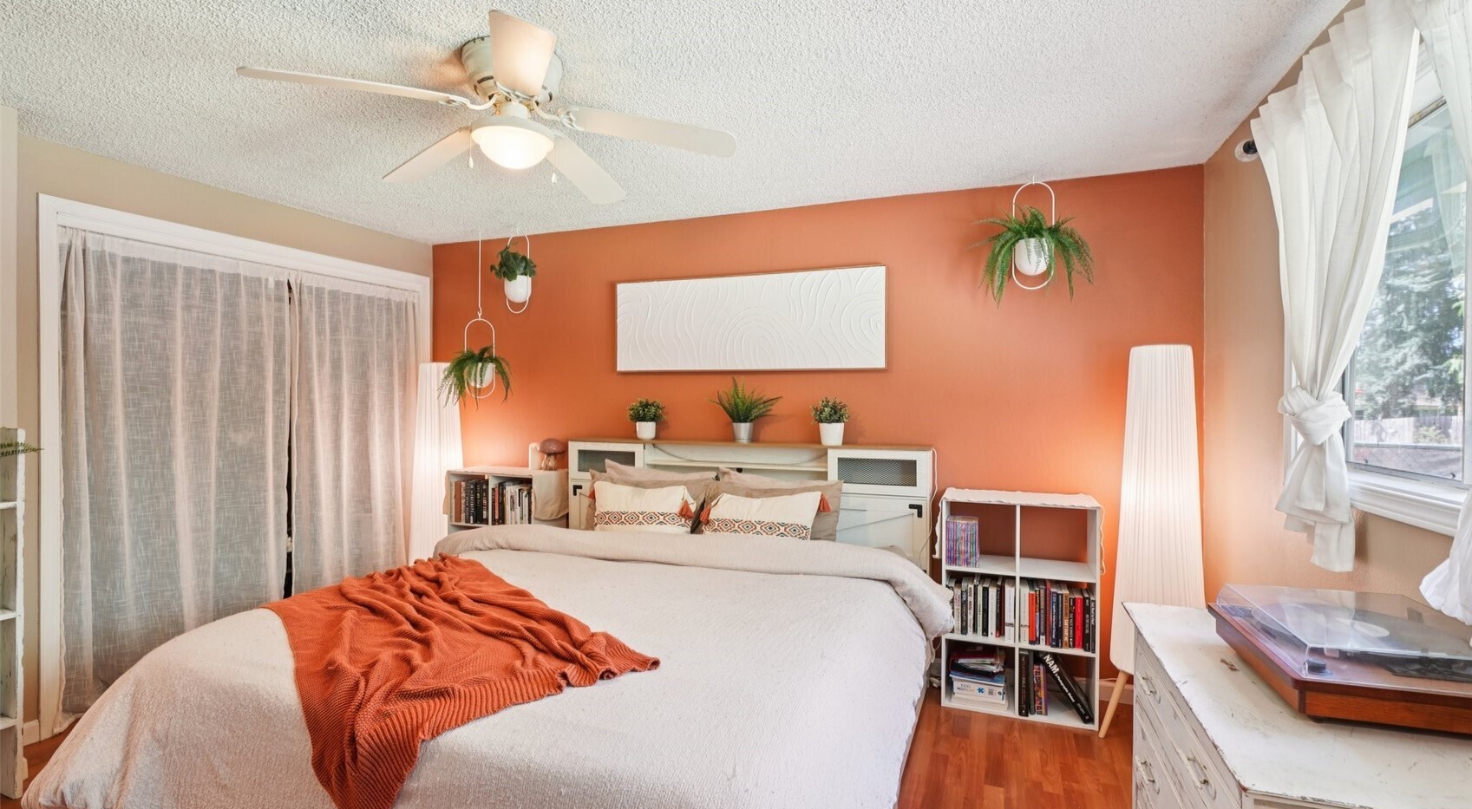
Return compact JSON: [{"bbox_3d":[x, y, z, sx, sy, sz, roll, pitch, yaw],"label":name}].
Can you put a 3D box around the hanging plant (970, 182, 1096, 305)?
[{"bbox_3d":[1.318,-0.717,2.926,0.512,0.549,0.379,0,1,22],"label":"hanging plant"}]

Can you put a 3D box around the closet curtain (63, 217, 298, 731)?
[{"bbox_3d":[-2.598,0.292,3.136,0.090,2.030,0.970,0,1,21],"label":"closet curtain"}]

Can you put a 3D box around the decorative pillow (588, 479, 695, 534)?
[{"bbox_3d":[-0.456,0.524,3.185,0.510,0.310,0.140,0,-21,21],"label":"decorative pillow"}]

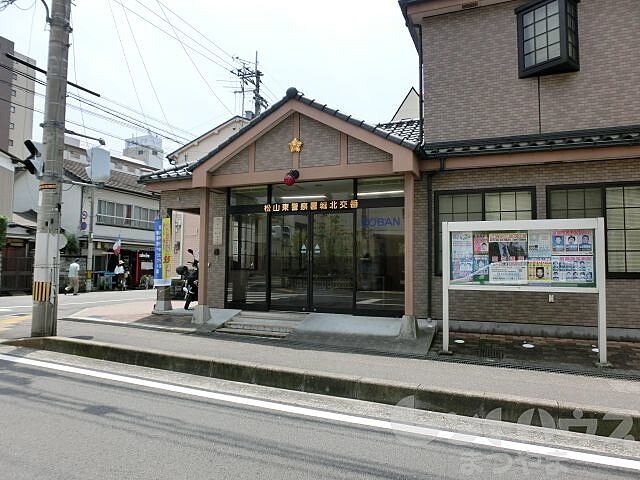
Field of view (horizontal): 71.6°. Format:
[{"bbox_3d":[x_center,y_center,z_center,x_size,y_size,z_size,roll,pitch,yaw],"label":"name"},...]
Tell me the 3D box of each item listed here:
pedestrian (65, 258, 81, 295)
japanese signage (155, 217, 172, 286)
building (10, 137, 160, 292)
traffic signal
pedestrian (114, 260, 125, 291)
[{"bbox_3d":[-10.911,1.630,19.600,0.480,1.620,0.500,-1,-3,26],"label":"pedestrian"},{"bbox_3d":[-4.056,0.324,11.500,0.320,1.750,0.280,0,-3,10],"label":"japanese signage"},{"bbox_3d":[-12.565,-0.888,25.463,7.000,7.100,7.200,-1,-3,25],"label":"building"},{"bbox_3d":[-5.244,-1.497,8.150,0.360,0.680,0.300,-1,-3,24],"label":"traffic signal"},{"bbox_3d":[-10.062,1.789,22.300,0.450,1.530,0.450,-1,-3,26],"label":"pedestrian"}]

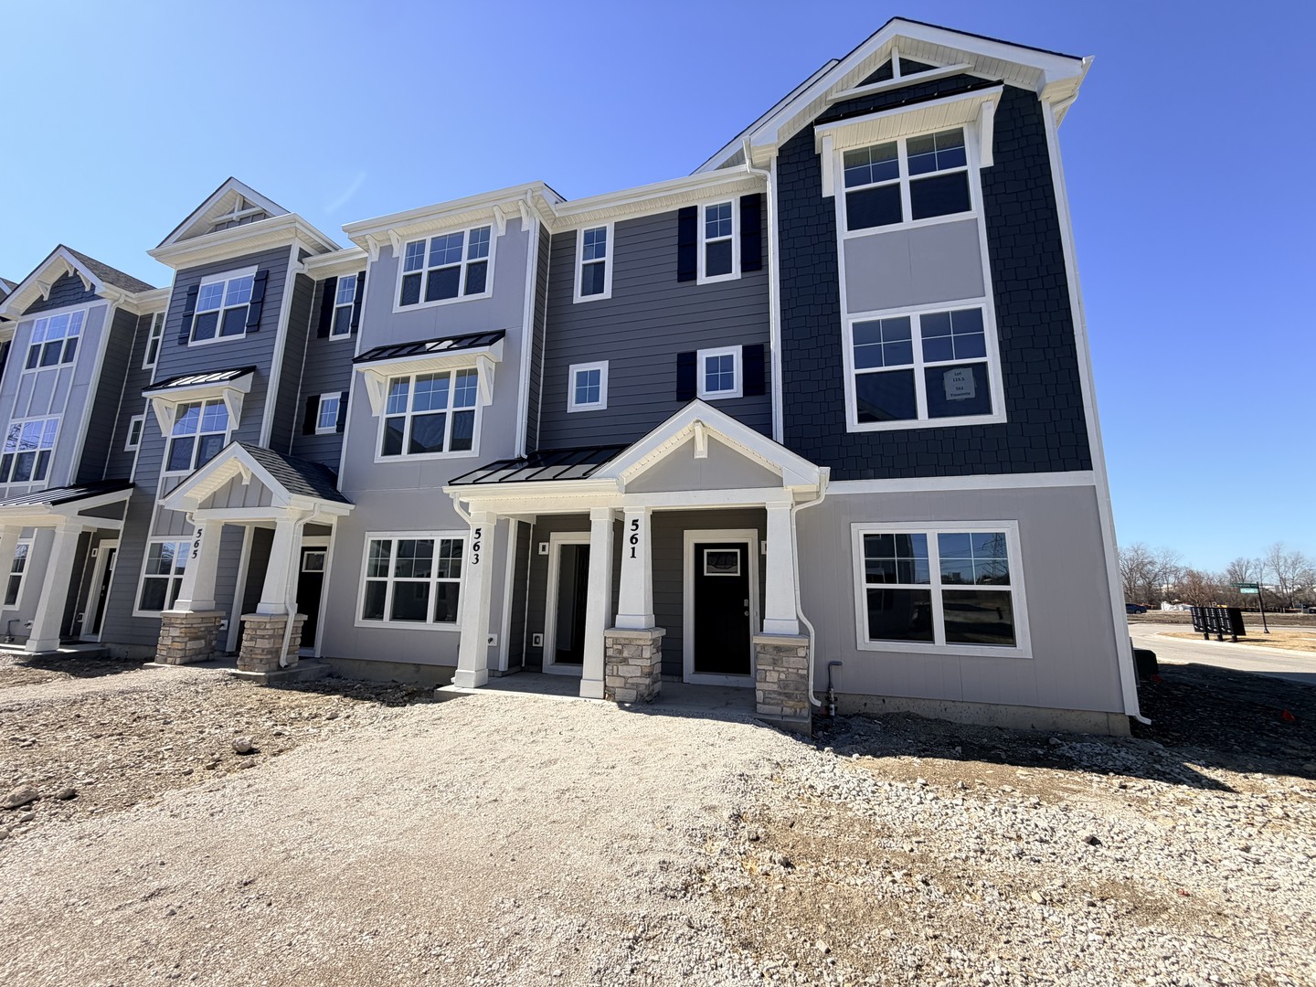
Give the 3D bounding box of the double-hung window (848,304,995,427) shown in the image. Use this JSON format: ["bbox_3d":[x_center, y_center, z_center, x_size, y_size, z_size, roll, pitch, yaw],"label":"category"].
[{"bbox_3d":[3.757,-1.810,7.664,1.792,1.681,0.100,-2,-11,17],"label":"double-hung window"}]

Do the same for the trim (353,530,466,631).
[{"bbox_3d":[-4.357,1.528,9.484,2.323,1.733,0.070,-2,-11,17],"label":"trim"}]

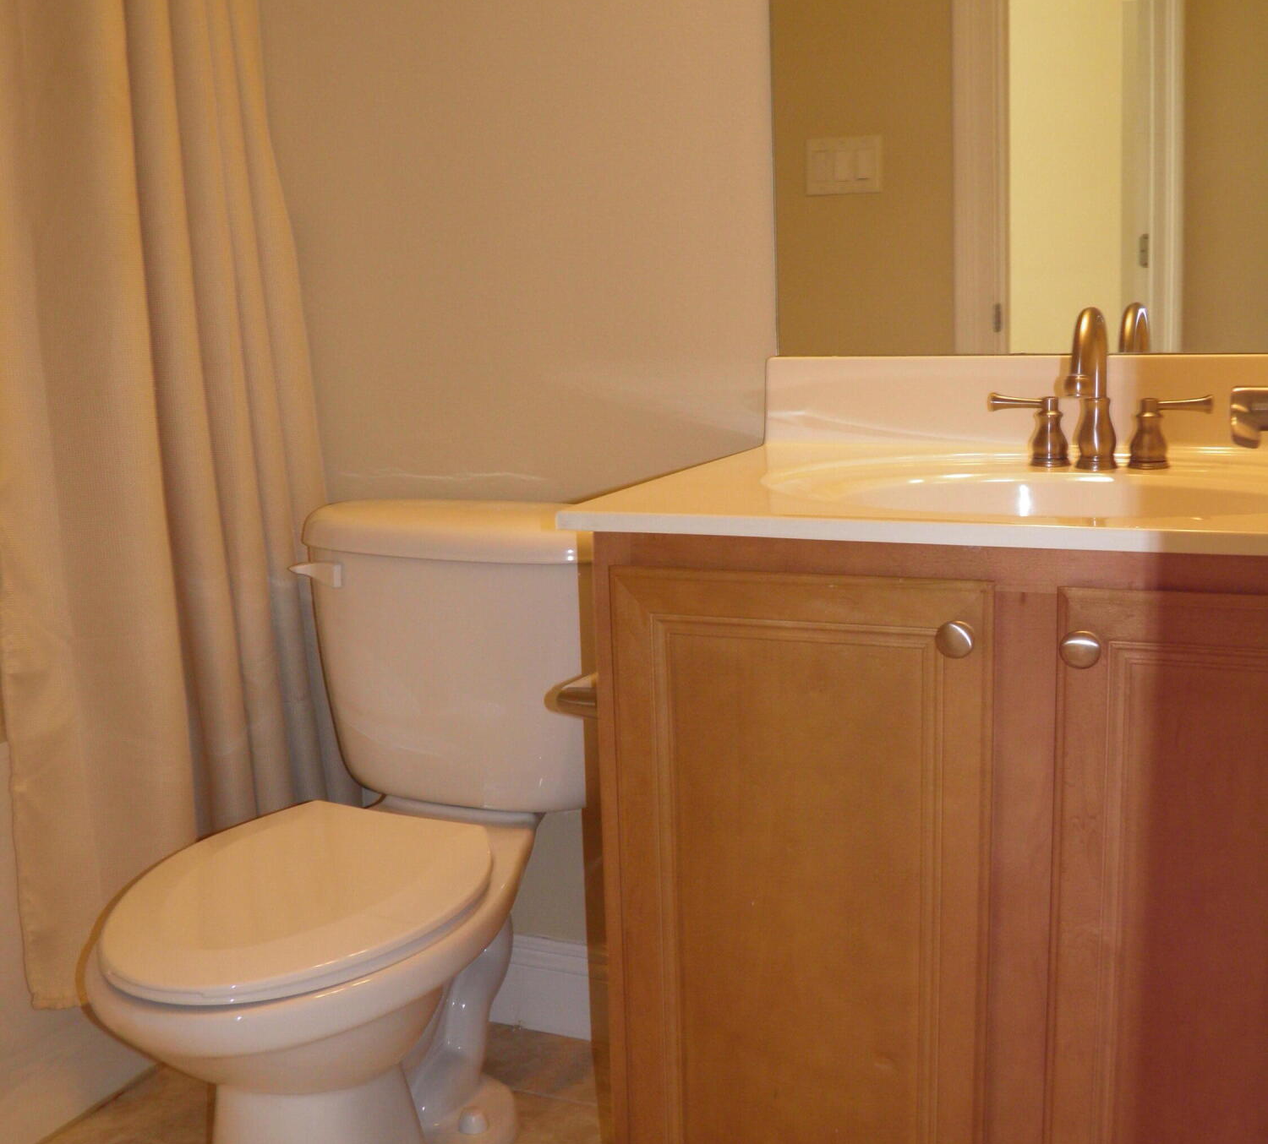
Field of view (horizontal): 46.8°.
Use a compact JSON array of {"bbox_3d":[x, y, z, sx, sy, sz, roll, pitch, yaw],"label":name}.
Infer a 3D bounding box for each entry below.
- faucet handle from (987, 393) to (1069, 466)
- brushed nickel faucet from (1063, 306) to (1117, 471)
[{"bbox_3d":[0.403,-0.145,1.496,0.085,0.071,0.043,3,11,23],"label":"faucet handle"},{"bbox_3d":[0.435,-0.173,1.401,0.046,0.162,0.140,3,11,23],"label":"brushed nickel faucet"}]

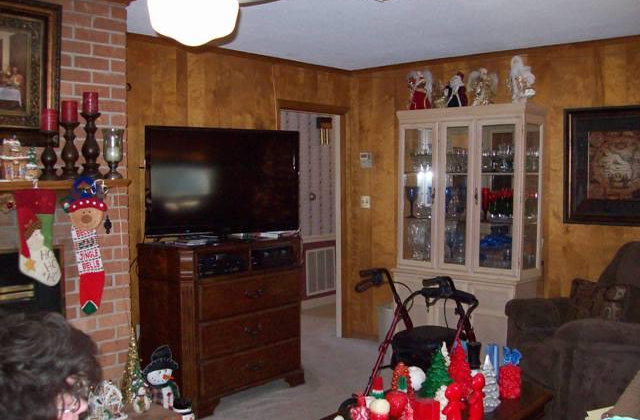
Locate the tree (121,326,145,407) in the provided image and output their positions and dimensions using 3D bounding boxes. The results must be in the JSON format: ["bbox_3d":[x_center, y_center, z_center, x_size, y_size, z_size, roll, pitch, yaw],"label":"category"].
[{"bbox_3d":[-0.966,0.798,3.430,0.120,0.370,0.120,4,5,43],"label":"tree"}]

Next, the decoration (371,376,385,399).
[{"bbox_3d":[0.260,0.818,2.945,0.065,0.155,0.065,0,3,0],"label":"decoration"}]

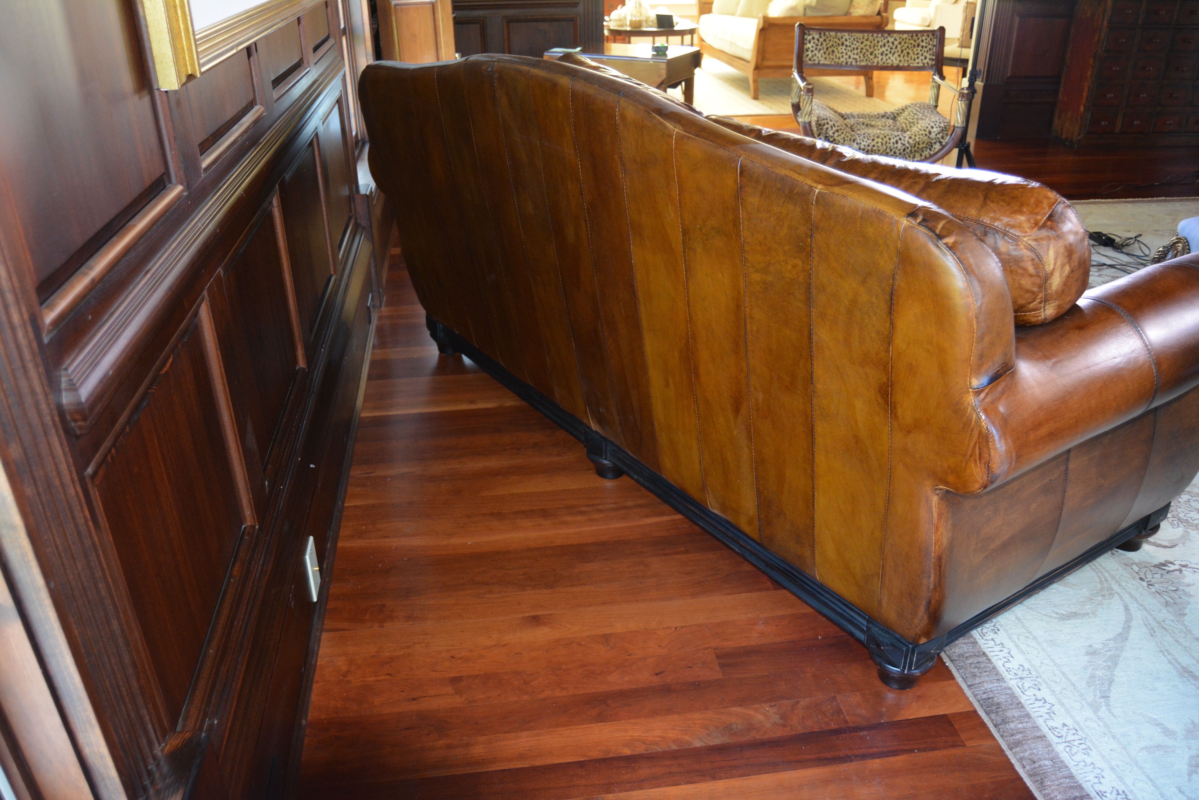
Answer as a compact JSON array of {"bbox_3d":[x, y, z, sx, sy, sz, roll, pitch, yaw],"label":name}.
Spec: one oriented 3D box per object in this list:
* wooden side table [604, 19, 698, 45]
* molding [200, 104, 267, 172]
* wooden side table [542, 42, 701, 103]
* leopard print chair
[{"bbox_3d":[0.556,-3.778,9.758,1.000,0.500,1.000,-4,27,-8],"label":"wooden side table"},{"bbox_3d":[-0.621,-0.459,1.543,0.022,0.034,0.520,-4,27,-8],"label":"molding"},{"bbox_3d":[0.140,-1.732,5.480,0.790,0.740,0.660,13,30,23],"label":"wooden side table"},{"bbox_3d":[1.309,-1.302,4.415,0.720,0.945,0.560,4,27,8],"label":"leopard print chair"}]

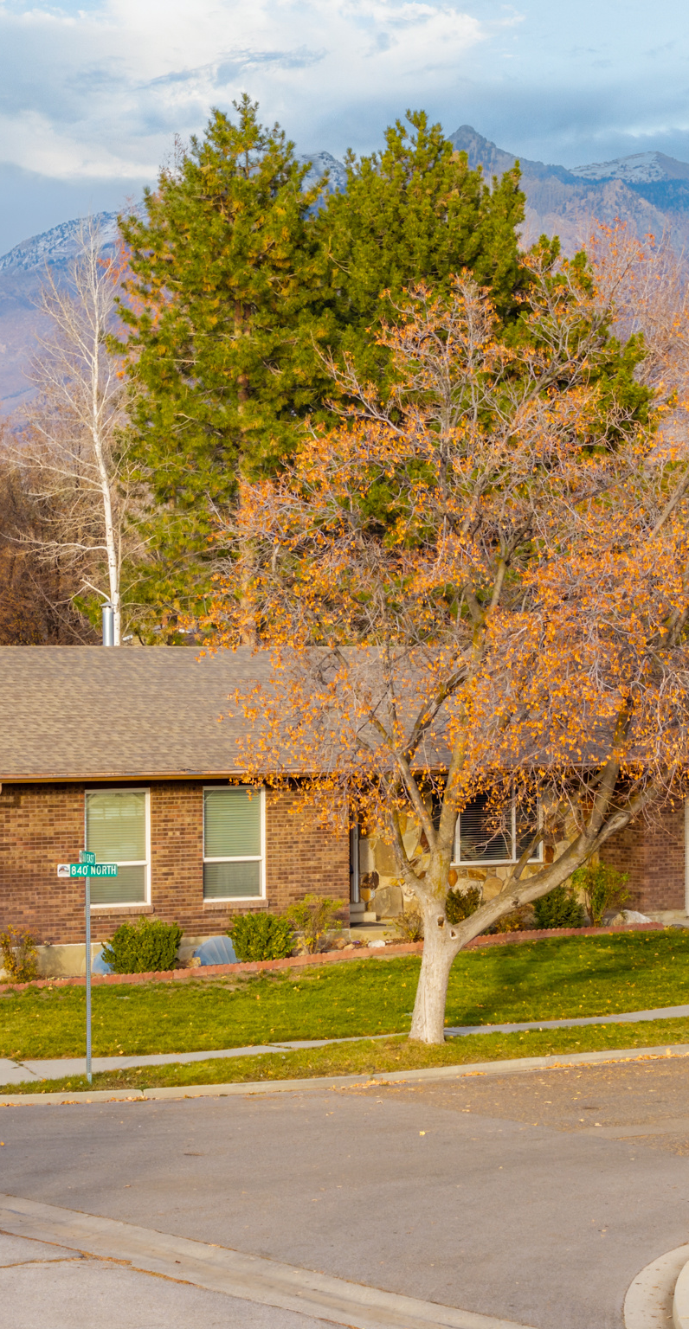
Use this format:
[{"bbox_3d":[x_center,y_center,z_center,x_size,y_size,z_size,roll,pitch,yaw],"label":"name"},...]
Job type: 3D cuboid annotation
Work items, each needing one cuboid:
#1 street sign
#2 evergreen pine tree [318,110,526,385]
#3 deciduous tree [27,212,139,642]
[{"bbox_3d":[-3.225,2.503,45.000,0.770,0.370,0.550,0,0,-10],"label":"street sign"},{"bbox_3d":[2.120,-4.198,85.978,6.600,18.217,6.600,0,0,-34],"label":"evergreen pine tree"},{"bbox_3d":[-5.701,-2.564,78.007,2.800,14.309,2.800,0,0,-4],"label":"deciduous tree"}]

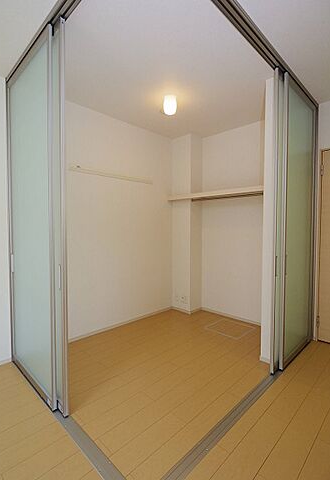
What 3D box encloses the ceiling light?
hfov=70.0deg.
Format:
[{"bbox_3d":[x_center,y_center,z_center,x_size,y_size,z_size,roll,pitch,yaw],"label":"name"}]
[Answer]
[{"bbox_3d":[0.059,-1.375,2.450,0.132,0.170,0.132,0,2,1],"label":"ceiling light"}]

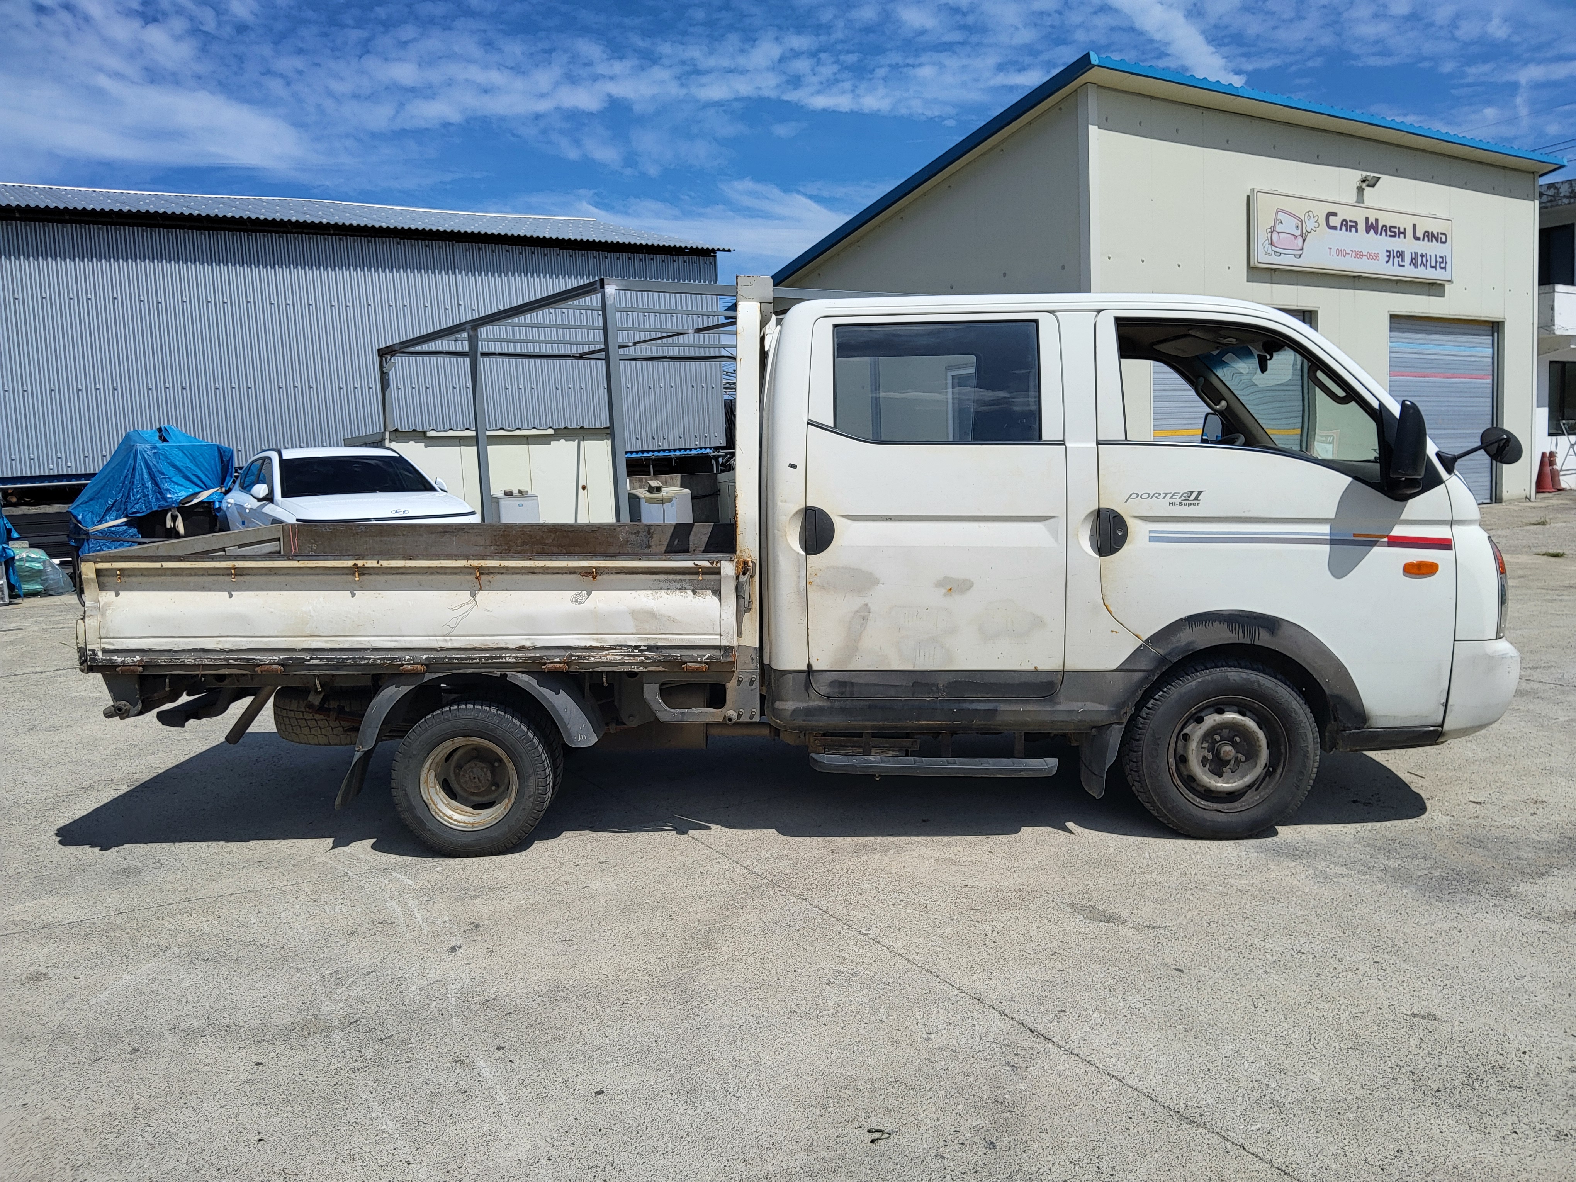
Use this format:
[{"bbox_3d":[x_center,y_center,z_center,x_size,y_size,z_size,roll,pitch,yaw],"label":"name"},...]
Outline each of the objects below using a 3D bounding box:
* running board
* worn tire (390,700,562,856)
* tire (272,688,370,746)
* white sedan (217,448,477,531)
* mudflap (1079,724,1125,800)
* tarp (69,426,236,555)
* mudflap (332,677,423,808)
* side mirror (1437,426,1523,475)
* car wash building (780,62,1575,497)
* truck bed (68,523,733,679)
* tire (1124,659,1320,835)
[{"bbox_3d":[0.508,0.622,4.160,0.870,0.050,0.150,-1,7,0],"label":"running board"},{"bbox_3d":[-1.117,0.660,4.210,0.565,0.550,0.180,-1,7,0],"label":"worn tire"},{"bbox_3d":[-1.820,0.463,4.900,0.650,0.200,0.650,-3,6,0],"label":"tire"},{"bbox_3d":[-4.930,-0.830,13.000,1.860,1.460,4.800,-7,7,-34],"label":"white sedan"},{"bbox_3d":[1.120,0.610,4.250,0.090,0.280,0.250,-1,7,0],"label":"mudflap"},{"bbox_3d":[-7.850,-1.200,14.600,1.900,1.600,1.400,-6,7,-30],"label":"tarp"},{"bbox_3d":[-1.440,0.537,4.220,0.270,0.450,0.230,-1,7,0],"label":"mudflap"},{"bbox_3d":[2.383,-0.485,4.080,0.270,0.170,0.160,-2,7,-6],"label":"side mirror"},{"bbox_3d":[6.200,-4.260,21.100,11.750,5.870,8.700,-7,7,-33],"label":"car wash building"},{"bbox_3d":[-1.300,-0.022,4.875,2.240,0.410,1.680,-1,7,0],"label":"truck bed"},{"bbox_3d":[1.533,0.554,4.220,0.645,0.635,0.205,-1,7,0],"label":"tire"}]

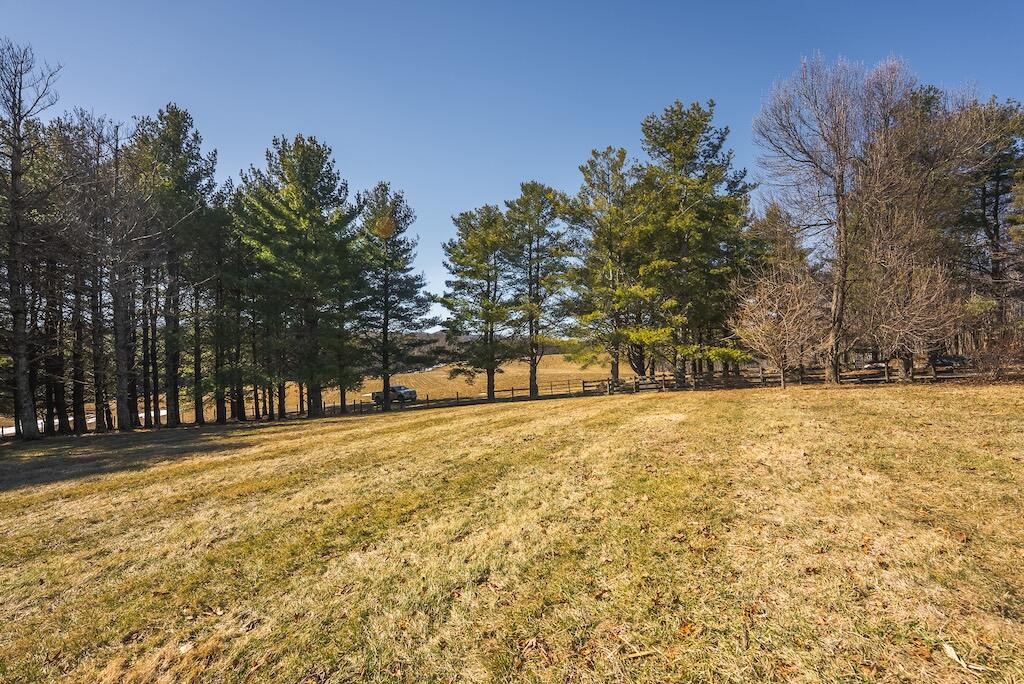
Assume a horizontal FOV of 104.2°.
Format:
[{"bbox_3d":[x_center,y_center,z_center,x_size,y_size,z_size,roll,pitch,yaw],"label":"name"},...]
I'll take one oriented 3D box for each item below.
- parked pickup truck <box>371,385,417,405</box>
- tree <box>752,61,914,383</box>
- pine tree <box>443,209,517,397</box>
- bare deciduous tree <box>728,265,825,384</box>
[{"bbox_3d":[-14.809,6.714,50.000,5.800,1.930,2.000,-4,-1,28],"label":"parked pickup truck"},{"bbox_3d":[23.232,-8.825,28.700,10.200,23.630,9.600,0,1,0],"label":"tree"},{"bbox_3d":[-3.426,-4.270,42.000,7.800,20.660,7.600,0,1,0],"label":"pine tree"},{"bbox_3d":[17.727,-1.014,26.500,5.600,8.150,5.400,0,1,0],"label":"bare deciduous tree"}]

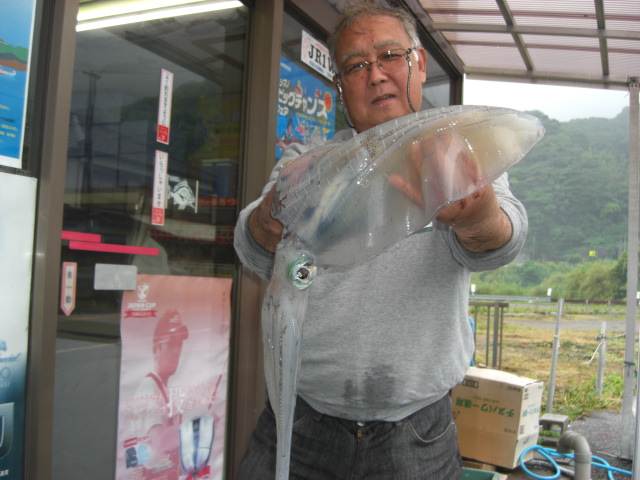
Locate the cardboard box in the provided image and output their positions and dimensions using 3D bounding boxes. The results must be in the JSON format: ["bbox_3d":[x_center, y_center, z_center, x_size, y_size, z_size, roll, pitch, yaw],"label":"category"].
[{"bbox_3d":[1.037,1.050,4.183,0.422,0.463,0.334,6,-1,36],"label":"cardboard box"}]

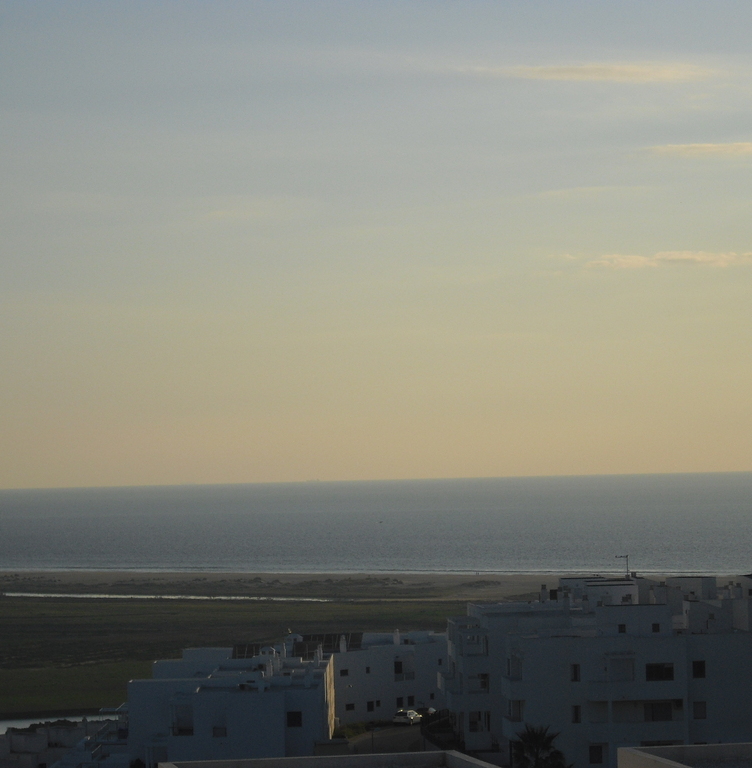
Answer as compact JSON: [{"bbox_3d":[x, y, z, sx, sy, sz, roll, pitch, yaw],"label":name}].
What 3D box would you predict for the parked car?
[{"bbox_3d":[3.297,33.542,337.000,1.760,1.460,4.200,-2,-2,24],"label":"parked car"}]

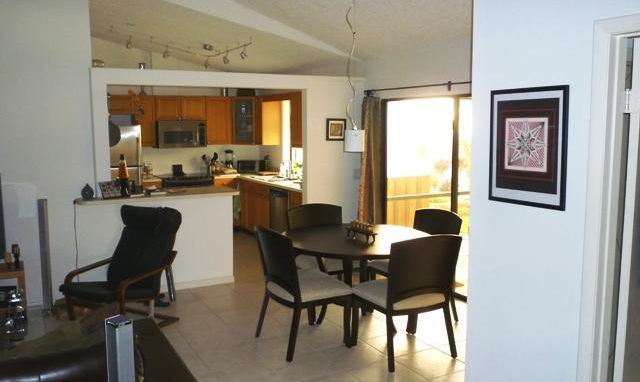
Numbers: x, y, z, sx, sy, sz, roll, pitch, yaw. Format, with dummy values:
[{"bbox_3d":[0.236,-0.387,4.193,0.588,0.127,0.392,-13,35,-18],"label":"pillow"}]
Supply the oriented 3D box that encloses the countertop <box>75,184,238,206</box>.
[{"bbox_3d":[-1.683,0.048,5.572,1.590,0.043,0.567,-4,7,-28],"label":"countertop"}]

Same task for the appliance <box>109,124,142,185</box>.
[{"bbox_3d":[-3.120,-0.098,7.886,0.780,1.750,0.760,-4,7,-28],"label":"appliance"}]

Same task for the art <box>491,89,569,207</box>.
[{"bbox_3d":[0.916,-0.194,2.404,0.025,0.522,0.417,-4,8,-28],"label":"art"}]

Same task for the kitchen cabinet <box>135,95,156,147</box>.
[{"bbox_3d":[-2.674,-1.052,8.140,0.320,0.770,0.340,-4,8,-28],"label":"kitchen cabinet"}]

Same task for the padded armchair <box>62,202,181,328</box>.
[{"bbox_3d":[-1.630,0.663,4.386,0.699,0.982,0.820,3,7,27],"label":"padded armchair"}]

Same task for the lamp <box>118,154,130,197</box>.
[{"bbox_3d":[-1.933,-0.157,5.313,0.113,0.435,0.113,-4,7,-28],"label":"lamp"}]

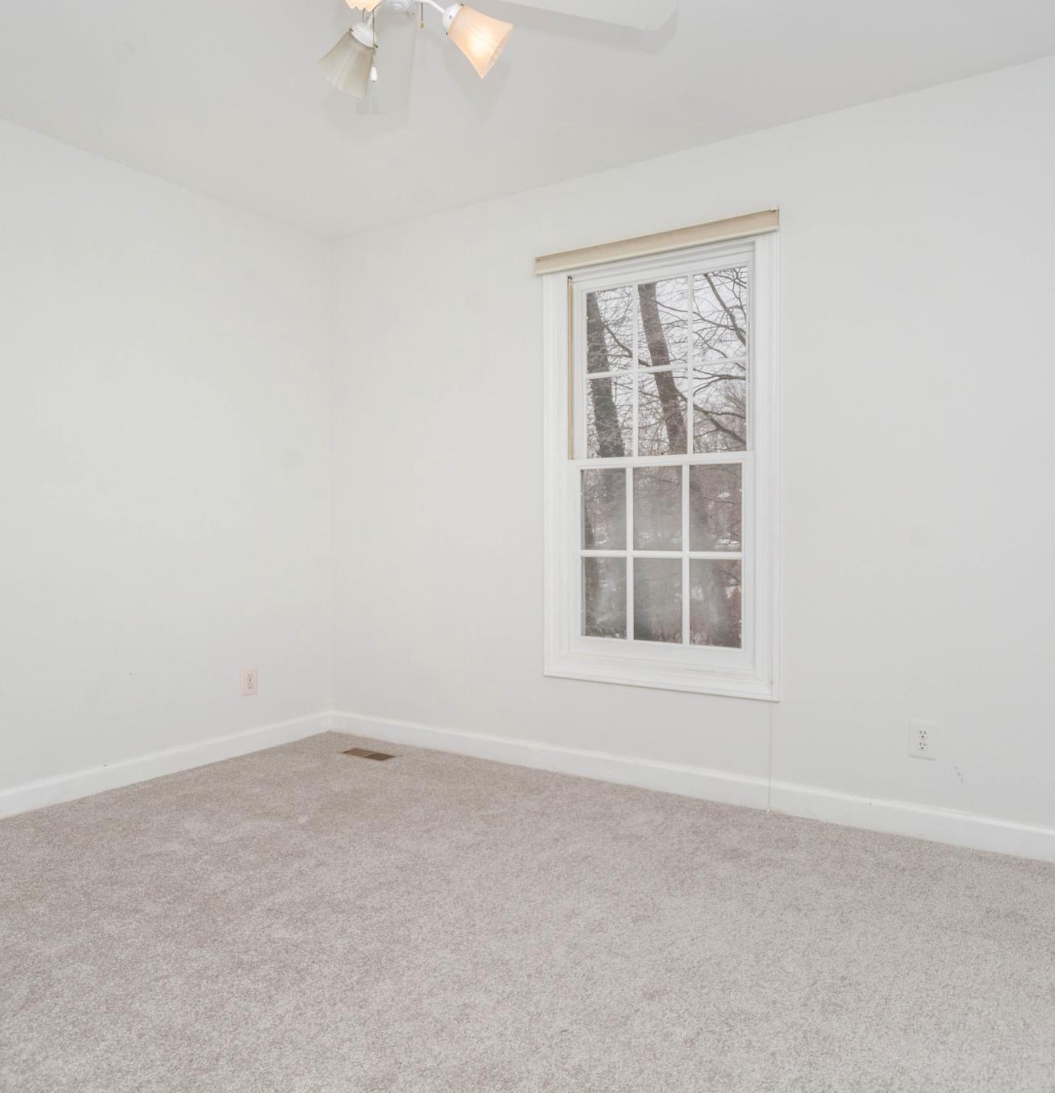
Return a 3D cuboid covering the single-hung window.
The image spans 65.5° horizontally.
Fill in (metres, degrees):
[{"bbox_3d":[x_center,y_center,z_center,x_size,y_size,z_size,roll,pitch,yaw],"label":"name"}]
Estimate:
[{"bbox_3d":[0.489,-0.322,3.172,0.972,1.743,0.070,1,1,32],"label":"single-hung window"}]

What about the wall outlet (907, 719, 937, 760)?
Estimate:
[{"bbox_3d":[1.288,0.630,2.670,0.079,0.121,0.015,1,1,32],"label":"wall outlet"}]

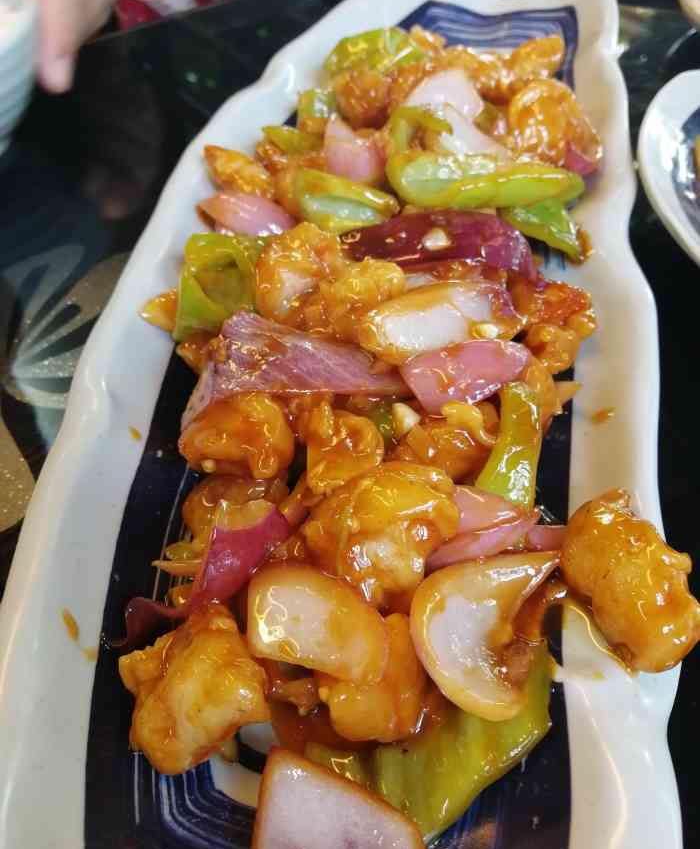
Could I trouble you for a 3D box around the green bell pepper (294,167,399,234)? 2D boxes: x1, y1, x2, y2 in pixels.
[{"bbox_3d":[-0.001,-0.100,0.328,0.043,0.022,0.026,16,62,12],"label":"green bell pepper"}]

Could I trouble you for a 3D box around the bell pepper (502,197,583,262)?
[{"bbox_3d":[0.086,-0.089,0.329,0.032,0.022,0.021,30,65,19],"label":"bell pepper"}]

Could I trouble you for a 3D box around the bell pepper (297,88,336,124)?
[{"bbox_3d":[-0.016,-0.163,0.377,0.021,0.020,0.018,-1,60,2],"label":"bell pepper"}]

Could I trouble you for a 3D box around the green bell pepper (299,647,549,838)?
[{"bbox_3d":[0.024,0.096,0.230,0.067,0.024,0.051,-18,61,-8],"label":"green bell pepper"}]

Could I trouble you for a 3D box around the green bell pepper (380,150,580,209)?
[{"bbox_3d":[0.059,-0.108,0.323,0.084,0.023,0.024,1,60,3],"label":"green bell pepper"}]

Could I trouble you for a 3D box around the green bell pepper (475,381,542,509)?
[{"bbox_3d":[0.059,0.007,0.269,0.022,0.020,0.052,12,61,9],"label":"green bell pepper"}]

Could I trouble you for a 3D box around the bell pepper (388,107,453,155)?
[{"bbox_3d":[0.032,-0.135,0.337,0.027,0.022,0.019,-10,60,-3],"label":"bell pepper"}]

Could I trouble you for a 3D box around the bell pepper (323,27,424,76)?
[{"bbox_3d":[0.012,-0.198,0.391,0.052,0.022,0.029,-5,60,-1],"label":"bell pepper"}]

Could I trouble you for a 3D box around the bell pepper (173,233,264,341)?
[{"bbox_3d":[-0.056,-0.057,0.310,0.035,0.032,0.037,-14,60,-6],"label":"bell pepper"}]

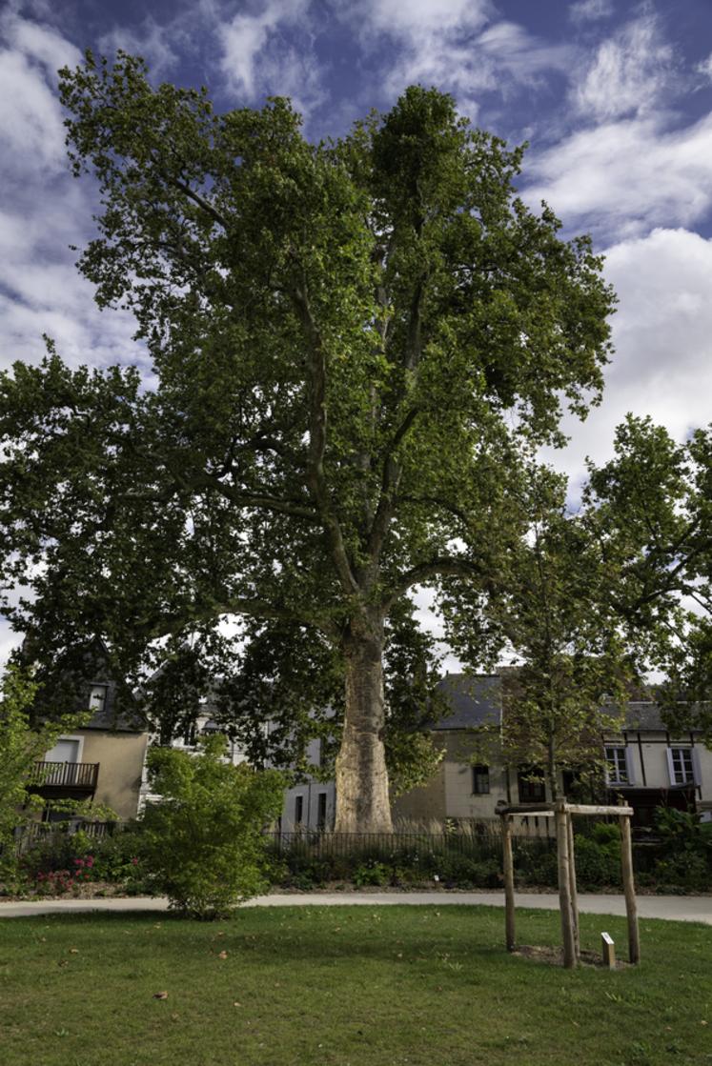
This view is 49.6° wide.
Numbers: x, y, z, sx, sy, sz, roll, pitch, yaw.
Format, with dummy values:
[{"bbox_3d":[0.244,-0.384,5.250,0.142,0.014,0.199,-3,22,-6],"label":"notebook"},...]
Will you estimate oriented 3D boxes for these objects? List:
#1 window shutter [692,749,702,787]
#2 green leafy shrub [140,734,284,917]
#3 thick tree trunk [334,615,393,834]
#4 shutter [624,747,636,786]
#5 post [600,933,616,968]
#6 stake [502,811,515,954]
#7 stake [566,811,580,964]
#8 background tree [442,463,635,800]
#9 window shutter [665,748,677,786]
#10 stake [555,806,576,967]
[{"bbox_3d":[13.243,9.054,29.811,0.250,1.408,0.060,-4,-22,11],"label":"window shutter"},{"bbox_3d":[-2.462,5.000,13.348,2.427,2.913,2.329,4,-22,-8],"label":"green leafy shrub"},{"bbox_3d":[0.266,6.503,24.627,1.800,7.873,1.750,1,-21,0],"label":"thick tree trunk"},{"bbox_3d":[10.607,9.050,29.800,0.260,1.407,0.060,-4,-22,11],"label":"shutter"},{"bbox_3d":[2.970,4.934,9.122,0.090,0.354,0.120,13,-24,-28],"label":"post"},{"bbox_3d":[2.015,4.576,10.246,0.115,1.771,0.115,-4,-22,14],"label":"stake"},{"bbox_3d":[2.903,4.645,10.277,0.110,1.856,0.110,-3,-22,15],"label":"stake"},{"bbox_3d":[2.609,2.096,10.737,2.674,6.634,2.536,-4,-22,12],"label":"background tree"},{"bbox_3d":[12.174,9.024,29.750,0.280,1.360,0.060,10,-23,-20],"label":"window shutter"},{"bbox_3d":[2.493,4.128,9.135,0.120,1.825,0.120,-3,-22,15],"label":"stake"}]

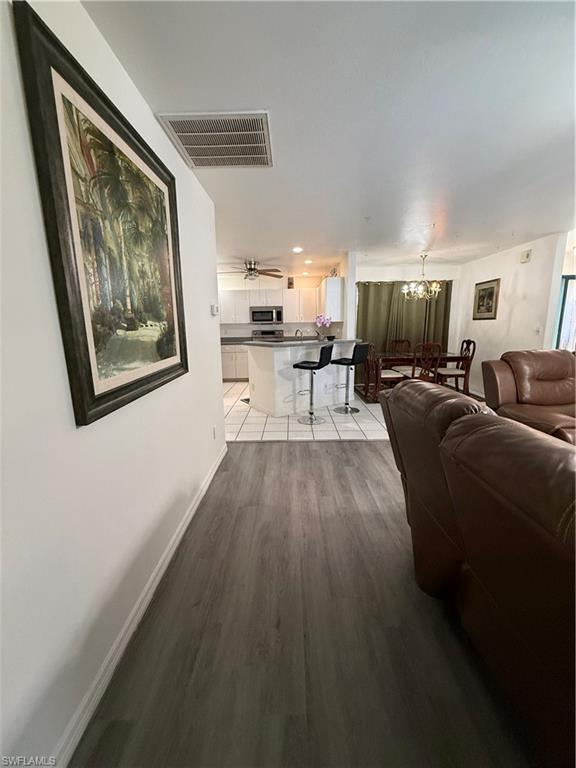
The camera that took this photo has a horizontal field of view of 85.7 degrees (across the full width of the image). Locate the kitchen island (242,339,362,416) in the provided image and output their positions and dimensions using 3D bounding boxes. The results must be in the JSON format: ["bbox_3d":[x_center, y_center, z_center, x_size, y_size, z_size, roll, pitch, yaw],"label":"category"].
[{"bbox_3d":[0.262,-0.158,5.016,1.800,1.070,0.840,-8,13,-31],"label":"kitchen island"}]

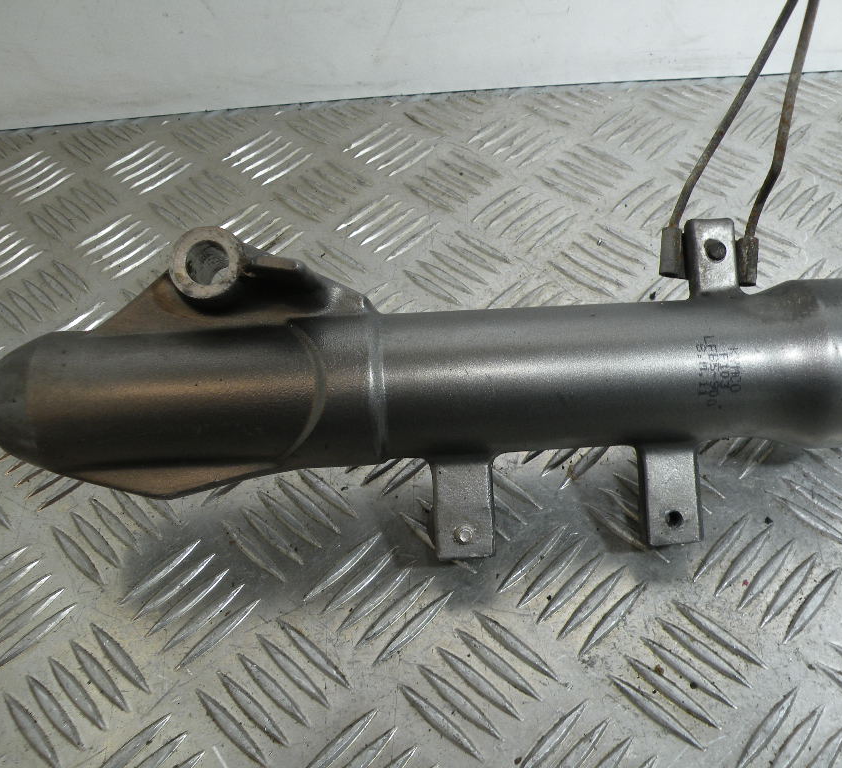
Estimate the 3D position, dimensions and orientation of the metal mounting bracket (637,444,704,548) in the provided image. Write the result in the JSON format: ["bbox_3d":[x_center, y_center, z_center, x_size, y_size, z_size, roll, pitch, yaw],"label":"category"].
[{"bbox_3d":[0.081,0.037,0.257,0.021,0.011,0.031,-3,71,2],"label":"metal mounting bracket"}]

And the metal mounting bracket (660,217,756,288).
[{"bbox_3d":[0.102,-0.046,0.284,0.032,0.012,0.029,-3,71,2],"label":"metal mounting bracket"}]

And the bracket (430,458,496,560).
[{"bbox_3d":[0.014,0.041,0.260,0.021,0.011,0.031,-3,71,2],"label":"bracket"}]

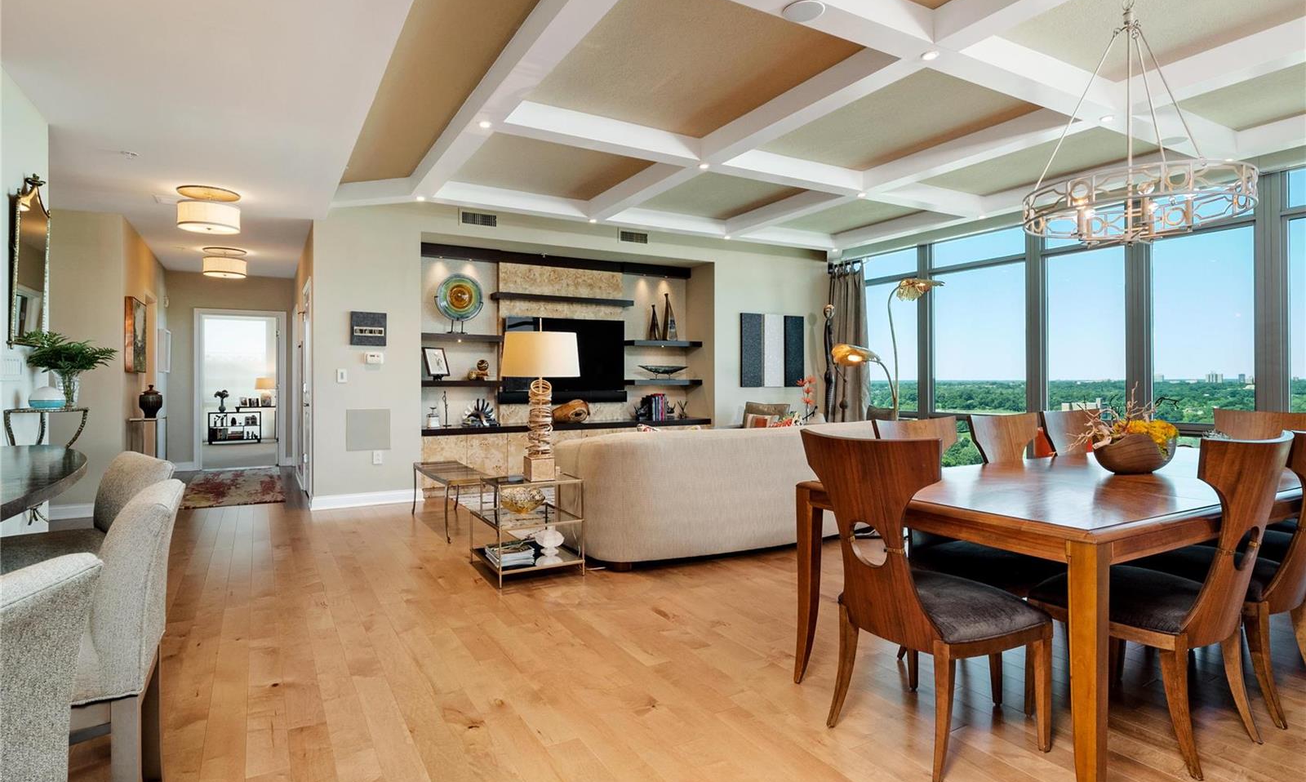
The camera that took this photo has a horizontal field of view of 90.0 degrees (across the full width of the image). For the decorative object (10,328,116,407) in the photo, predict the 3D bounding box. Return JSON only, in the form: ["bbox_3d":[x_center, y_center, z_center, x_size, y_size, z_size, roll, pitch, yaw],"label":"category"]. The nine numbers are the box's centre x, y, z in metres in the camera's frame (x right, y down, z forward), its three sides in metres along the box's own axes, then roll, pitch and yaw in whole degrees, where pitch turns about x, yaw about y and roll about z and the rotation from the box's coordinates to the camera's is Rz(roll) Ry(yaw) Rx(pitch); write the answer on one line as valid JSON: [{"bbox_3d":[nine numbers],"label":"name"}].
[{"bbox_3d":[-4.607,-0.177,5.150,0.540,0.580,0.540,0,1,-30],"label":"decorative object"}]

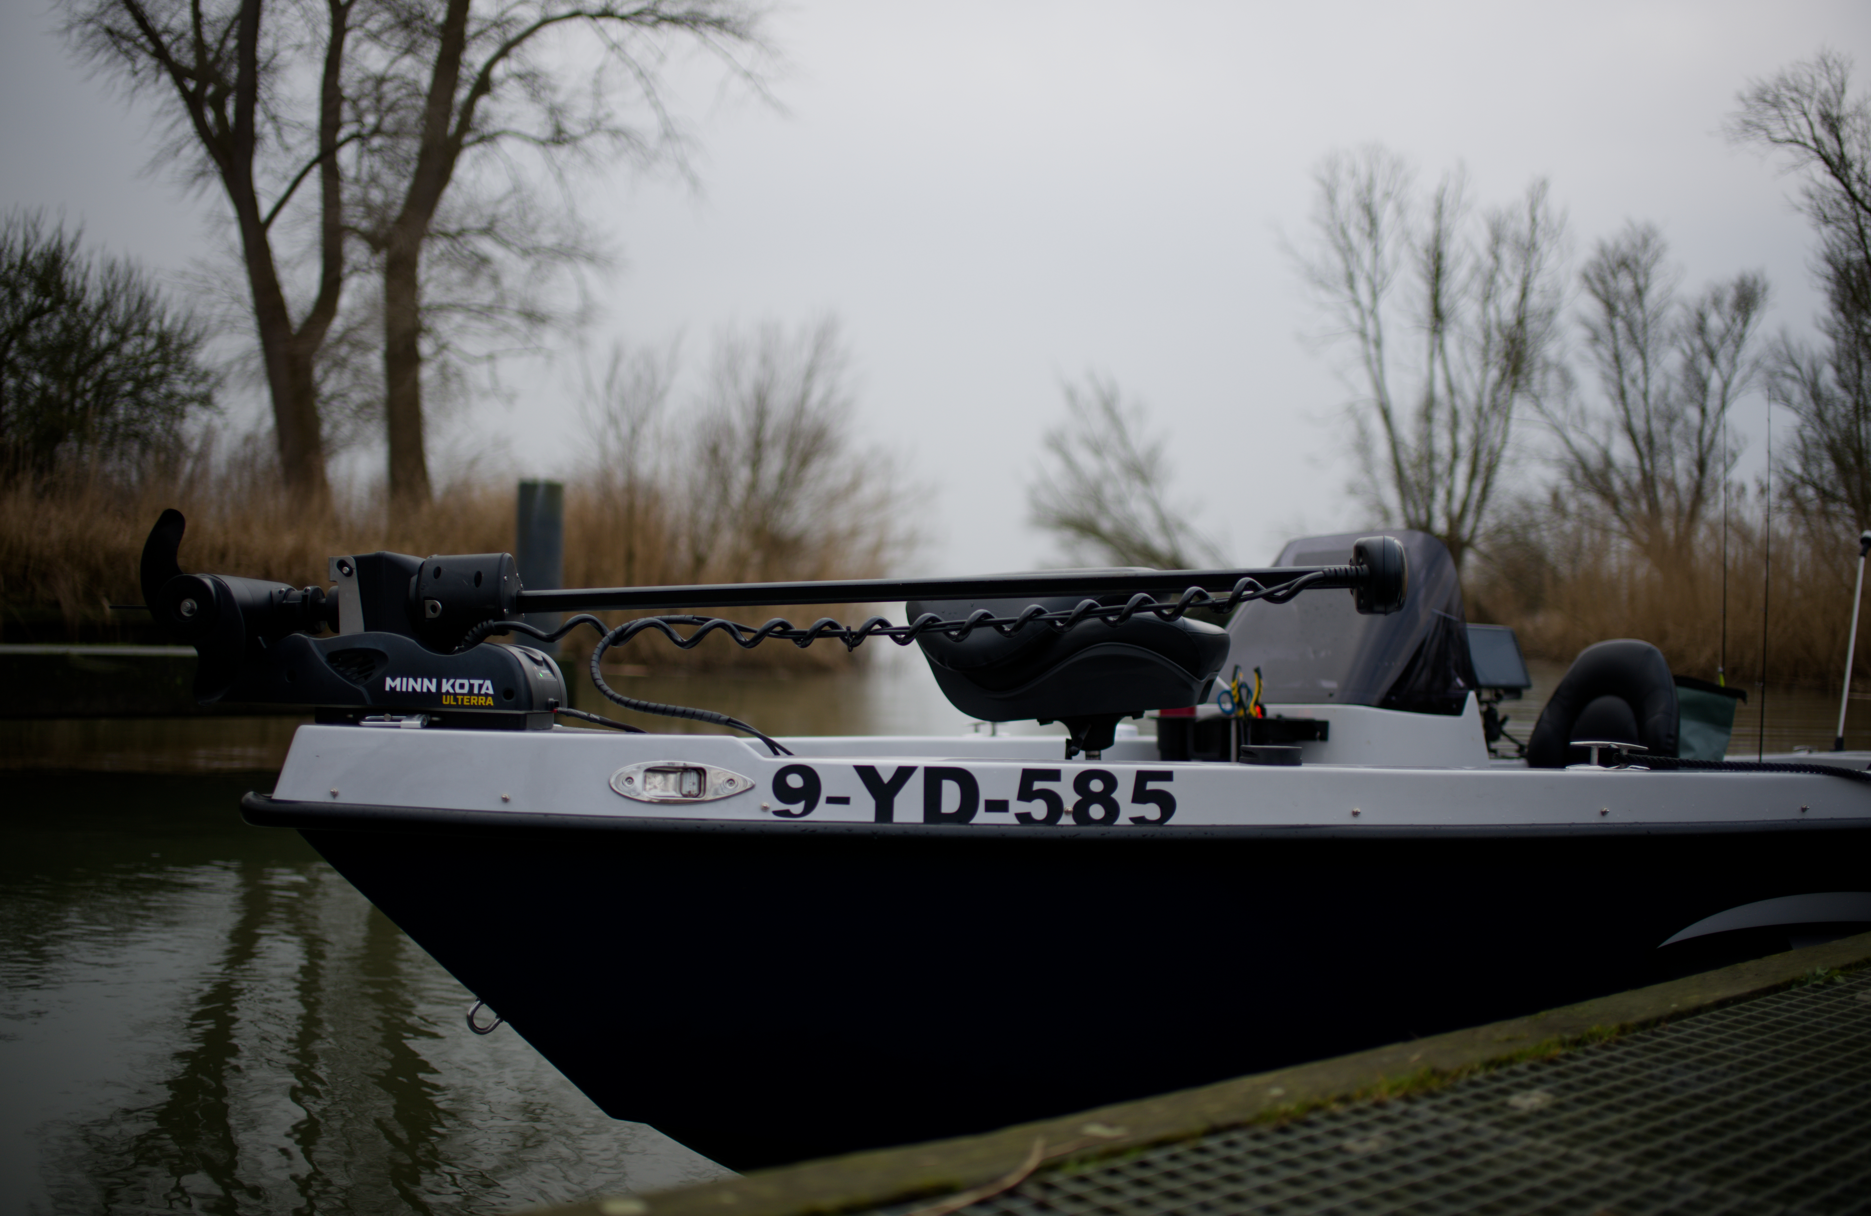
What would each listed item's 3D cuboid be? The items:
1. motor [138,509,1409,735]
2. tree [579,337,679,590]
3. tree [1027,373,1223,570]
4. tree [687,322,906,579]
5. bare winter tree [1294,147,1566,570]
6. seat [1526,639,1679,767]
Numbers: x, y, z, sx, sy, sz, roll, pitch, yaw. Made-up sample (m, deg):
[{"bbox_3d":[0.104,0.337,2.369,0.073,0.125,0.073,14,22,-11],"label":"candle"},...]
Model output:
[{"bbox_3d":[-0.220,0.025,2.670,1.850,0.320,0.380,0,0,-2],"label":"motor"},{"bbox_3d":[-5.063,-2.026,30.000,1.518,4.967,1.518,0,0,0],"label":"tree"},{"bbox_3d":[4.259,-2.392,40.000,4.252,5.570,4.252,0,0,0],"label":"tree"},{"bbox_3d":[-2.363,-2.159,30.000,3.422,5.232,3.422,0,0,0],"label":"tree"},{"bbox_3d":[8.977,-3.973,33.000,4.637,8.821,4.637,0,0,0],"label":"bare winter tree"},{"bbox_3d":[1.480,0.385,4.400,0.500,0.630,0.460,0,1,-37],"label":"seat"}]

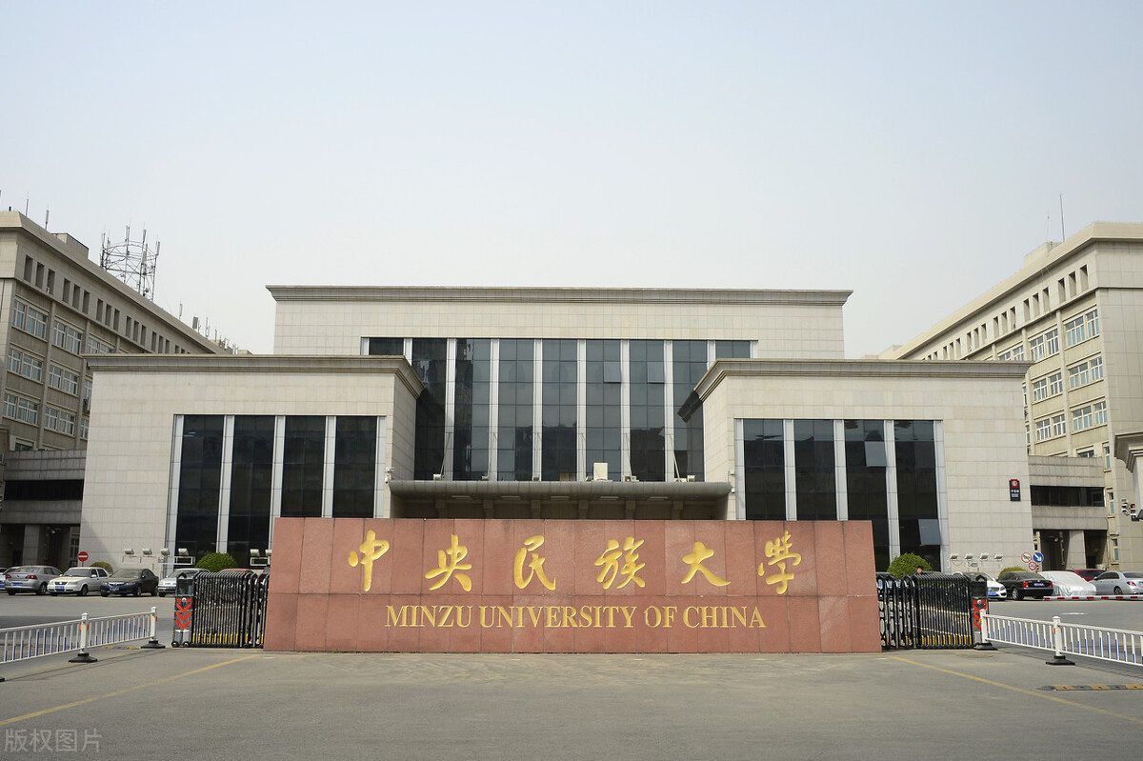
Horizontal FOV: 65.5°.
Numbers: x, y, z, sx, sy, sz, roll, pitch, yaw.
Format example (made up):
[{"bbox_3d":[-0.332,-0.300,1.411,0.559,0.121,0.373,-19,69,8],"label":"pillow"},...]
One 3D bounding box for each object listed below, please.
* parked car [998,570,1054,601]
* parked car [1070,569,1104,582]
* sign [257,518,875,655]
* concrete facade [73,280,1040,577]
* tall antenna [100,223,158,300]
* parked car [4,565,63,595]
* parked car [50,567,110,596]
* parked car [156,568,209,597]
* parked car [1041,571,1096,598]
[{"bbox_3d":[24.059,11.048,48.270,1.750,1.460,4.750,0,-11,0],"label":"parked car"},{"bbox_3d":[31.000,12.082,53.851,1.800,1.500,4.500,0,-11,0],"label":"parked car"},{"bbox_3d":[0.023,4.133,18.040,12.050,2.620,0.800,0,-11,0],"label":"sign"},{"bbox_3d":[-1.068,5.306,73.319,62.000,21.500,30.000,0,-11,0],"label":"concrete facade"},{"bbox_3d":[-43.318,-11.191,87.000,5.600,8.800,5.600,0,-11,0],"label":"tall antenna"},{"bbox_3d":[-27.605,10.595,47.122,1.740,1.460,4.450,0,-11,2],"label":"parked car"},{"bbox_3d":[-25.260,10.522,46.695,1.700,1.440,4.600,0,-11,0],"label":"parked car"},{"bbox_3d":[-19.728,10.531,46.597,1.740,1.450,4.400,0,-11,0],"label":"parked car"},{"bbox_3d":[25.999,10.941,47.896,1.800,1.450,4.600,0,-11,0],"label":"parked car"}]

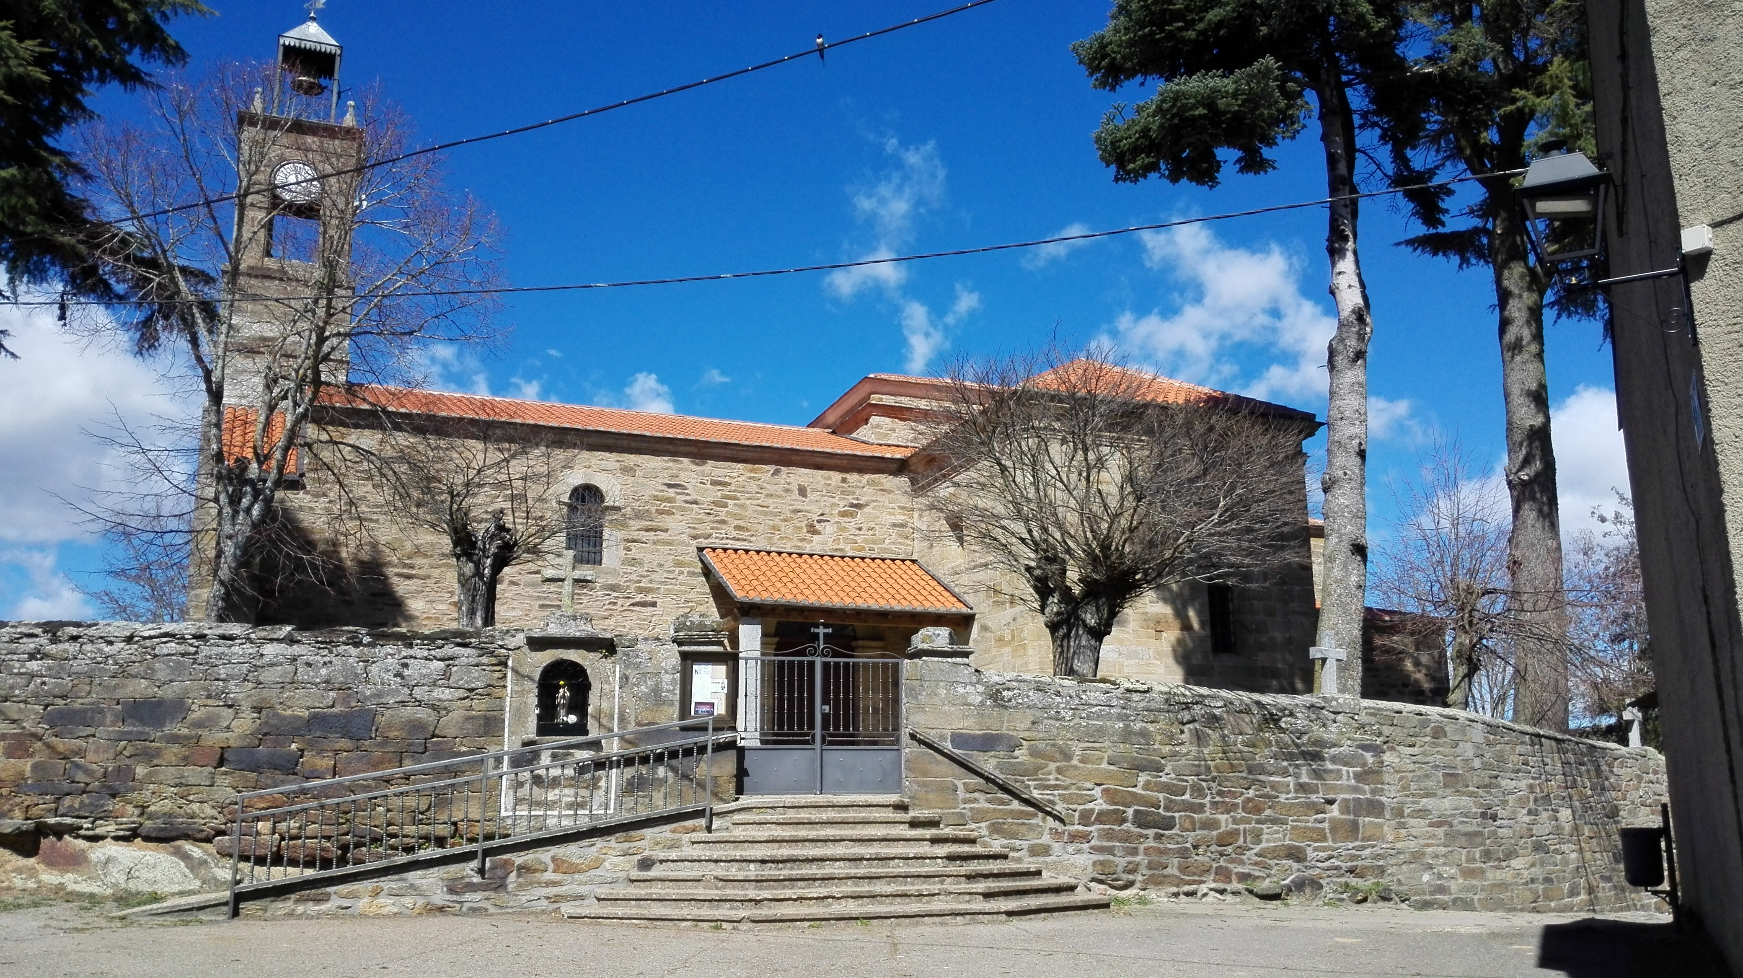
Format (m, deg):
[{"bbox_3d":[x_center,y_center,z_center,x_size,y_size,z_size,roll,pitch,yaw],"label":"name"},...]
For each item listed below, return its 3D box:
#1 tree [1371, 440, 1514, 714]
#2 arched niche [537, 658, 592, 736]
[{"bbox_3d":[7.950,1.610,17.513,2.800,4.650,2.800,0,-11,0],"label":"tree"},{"bbox_3d":[-3.258,2.228,13.725,0.550,0.800,0.320,2,-11,-8],"label":"arched niche"}]

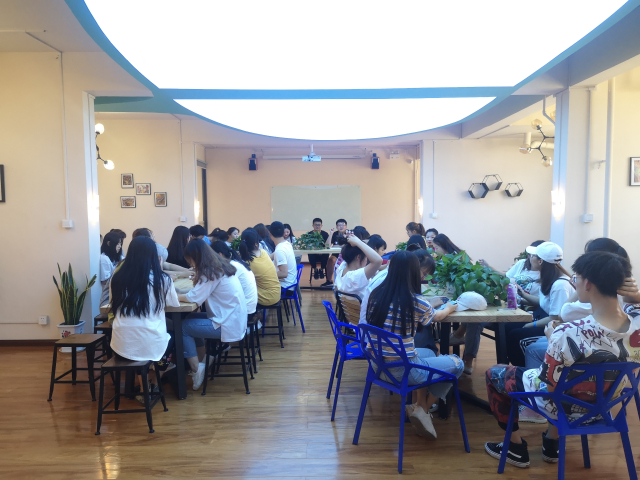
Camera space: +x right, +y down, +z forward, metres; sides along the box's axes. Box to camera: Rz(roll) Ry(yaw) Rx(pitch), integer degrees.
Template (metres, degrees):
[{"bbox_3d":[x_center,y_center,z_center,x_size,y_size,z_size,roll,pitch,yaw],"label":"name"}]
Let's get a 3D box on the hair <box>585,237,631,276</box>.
[{"bbox_3d":[1.850,0.134,3.200,0.260,0.300,0.220,0,4,9],"label":"hair"}]

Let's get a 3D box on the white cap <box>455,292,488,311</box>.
[{"bbox_3d":[1.244,0.489,4.112,0.270,0.140,0.180,-1,4,-16],"label":"white cap"}]

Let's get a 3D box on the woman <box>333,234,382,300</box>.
[{"bbox_3d":[0.472,0.564,4.384,0.621,1.290,0.485,-3,5,-35],"label":"woman"}]

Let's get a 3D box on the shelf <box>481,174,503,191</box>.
[{"bbox_3d":[3.120,-1.046,9.080,0.300,0.260,0.140,-1,4,0],"label":"shelf"}]

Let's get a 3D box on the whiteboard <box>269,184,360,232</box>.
[{"bbox_3d":[-0.106,-0.838,13.274,2.400,1.200,0.030,0,4,0],"label":"whiteboard"}]

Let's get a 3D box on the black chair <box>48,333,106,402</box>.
[{"bbox_3d":[-1.954,1.036,4.112,0.399,0.448,0.399,-1,4,1],"label":"black chair"}]

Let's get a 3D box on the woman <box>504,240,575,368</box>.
[{"bbox_3d":[1.853,0.662,4.335,0.670,1.280,0.470,1,4,13],"label":"woman"}]

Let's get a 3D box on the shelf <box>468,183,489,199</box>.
[{"bbox_3d":[3.275,-1.023,10.316,0.370,0.320,0.120,0,4,0],"label":"shelf"}]

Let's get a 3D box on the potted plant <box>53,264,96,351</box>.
[{"bbox_3d":[-2.592,0.713,5.335,0.417,0.946,0.310,-1,4,0],"label":"potted plant"}]

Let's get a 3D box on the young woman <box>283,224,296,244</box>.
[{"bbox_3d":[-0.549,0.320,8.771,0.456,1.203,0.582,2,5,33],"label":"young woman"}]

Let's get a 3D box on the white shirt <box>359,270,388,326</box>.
[{"bbox_3d":[0.540,0.513,3.840,0.480,0.600,0.460,-1,4,-6],"label":"white shirt"}]

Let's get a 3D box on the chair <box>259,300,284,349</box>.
[{"bbox_3d":[-0.576,0.927,5.514,0.399,0.448,0.399,-1,4,-2],"label":"chair"}]

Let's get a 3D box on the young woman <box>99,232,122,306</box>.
[{"bbox_3d":[-2.260,0.552,5.750,0.680,1.260,0.460,0,4,3],"label":"young woman"}]

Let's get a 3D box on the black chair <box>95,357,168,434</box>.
[{"bbox_3d":[-1.325,1.069,3.529,0.399,0.448,0.399,-1,4,-2],"label":"black chair"}]

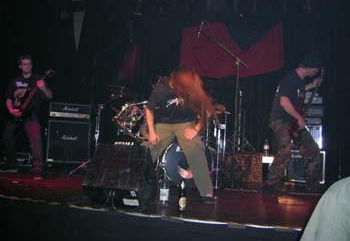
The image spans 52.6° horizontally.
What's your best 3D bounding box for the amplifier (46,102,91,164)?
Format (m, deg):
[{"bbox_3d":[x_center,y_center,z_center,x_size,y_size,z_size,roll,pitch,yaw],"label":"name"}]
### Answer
[{"bbox_3d":[-1.981,0.223,6.650,0.740,1.100,0.370,3,-1,-4],"label":"amplifier"}]

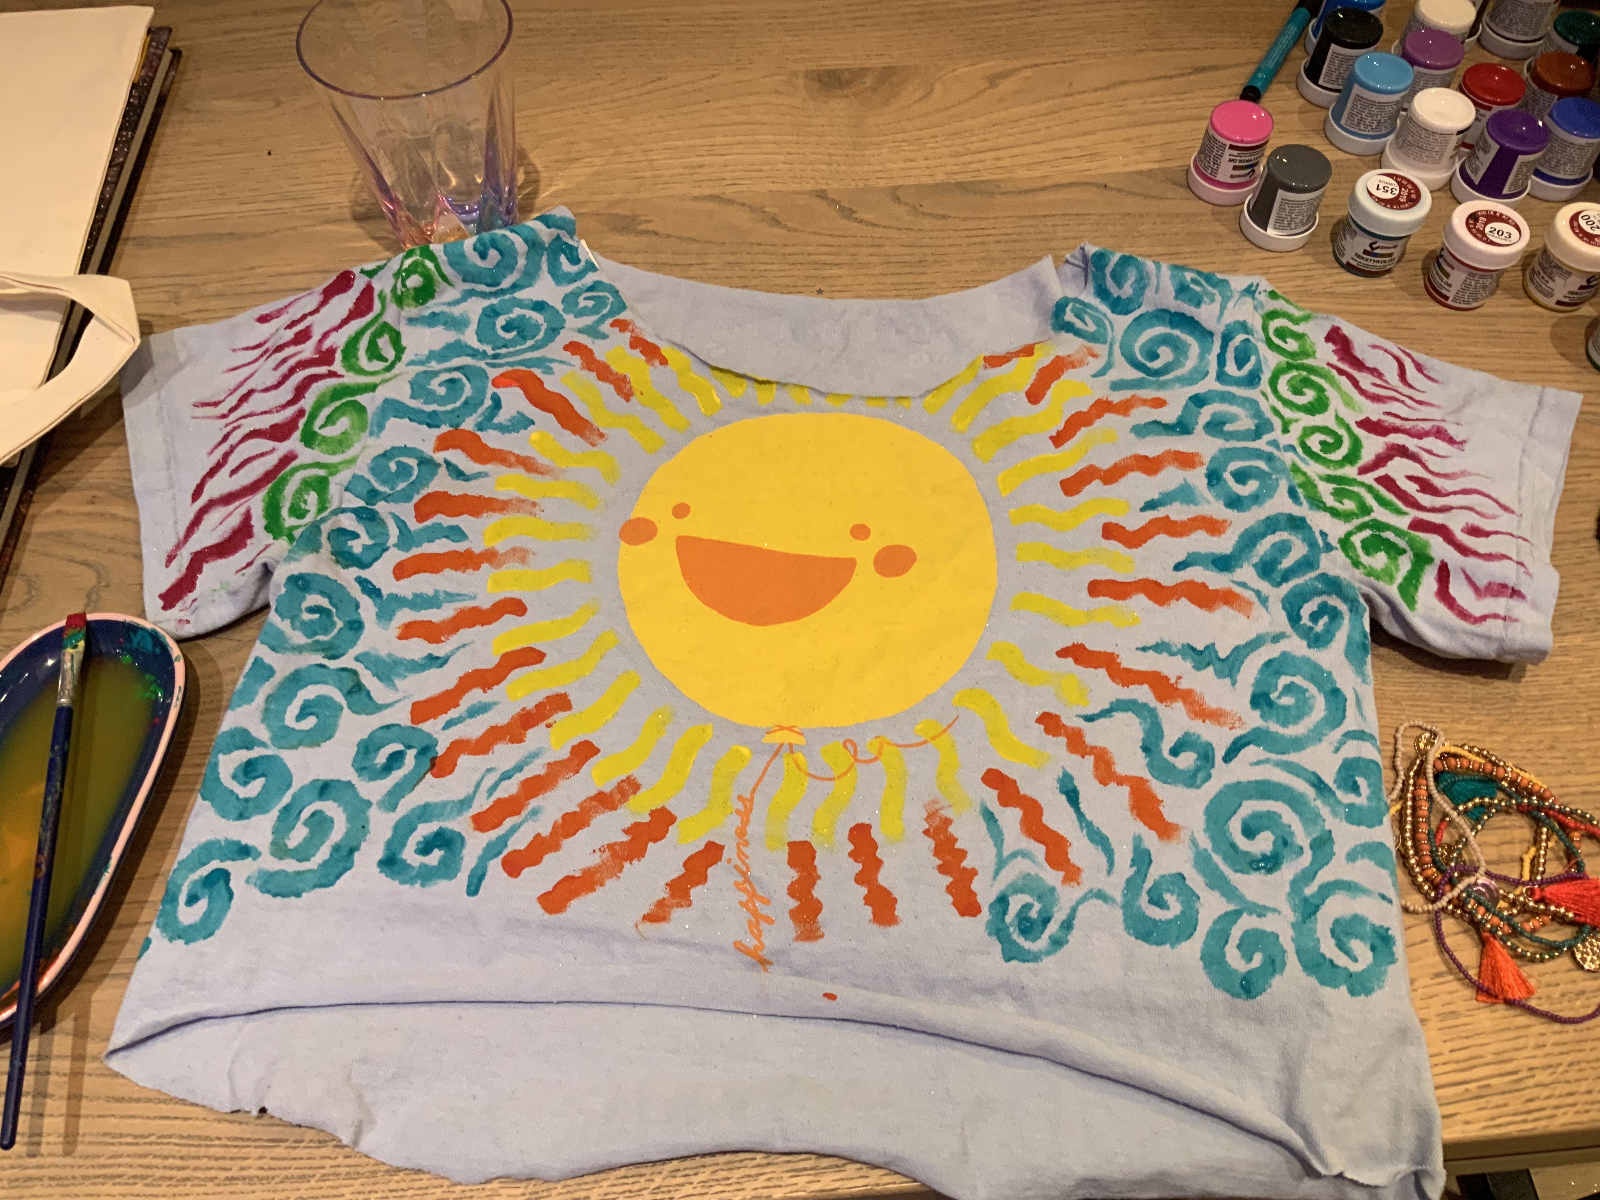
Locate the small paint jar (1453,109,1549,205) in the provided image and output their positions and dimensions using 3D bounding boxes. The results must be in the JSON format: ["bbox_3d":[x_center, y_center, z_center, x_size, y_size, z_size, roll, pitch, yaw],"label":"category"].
[{"bbox_3d":[0.445,-0.278,0.849,0.045,0.047,0.045,0,59,0],"label":"small paint jar"}]

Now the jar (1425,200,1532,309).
[{"bbox_3d":[0.406,-0.206,0.806,0.045,0.047,0.045,2,59,1],"label":"jar"}]

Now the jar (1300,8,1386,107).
[{"bbox_3d":[0.364,-0.364,0.900,0.045,0.047,0.045,5,59,3],"label":"jar"}]

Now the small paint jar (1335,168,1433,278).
[{"bbox_3d":[0.355,-0.229,0.820,0.045,0.047,0.045,0,59,0],"label":"small paint jar"}]

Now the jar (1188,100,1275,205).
[{"bbox_3d":[0.275,-0.285,0.854,0.045,0.047,0.045,0,59,0],"label":"jar"}]

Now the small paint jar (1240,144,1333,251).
[{"bbox_3d":[0.303,-0.250,0.833,0.045,0.047,0.045,0,59,0],"label":"small paint jar"}]

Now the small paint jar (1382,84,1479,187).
[{"bbox_3d":[0.403,-0.295,0.859,0.045,0.047,0.045,0,59,0],"label":"small paint jar"}]

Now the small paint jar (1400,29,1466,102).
[{"bbox_3d":[0.411,-0.345,0.889,0.045,0.047,0.045,1,59,1],"label":"small paint jar"}]

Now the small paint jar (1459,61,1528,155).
[{"bbox_3d":[0.441,-0.315,0.871,0.045,0.047,0.045,0,59,0],"label":"small paint jar"}]

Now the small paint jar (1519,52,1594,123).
[{"bbox_3d":[0.490,-0.325,0.877,0.045,0.047,0.045,0,59,0],"label":"small paint jar"}]

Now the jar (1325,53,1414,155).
[{"bbox_3d":[0.374,-0.325,0.877,0.045,0.047,0.045,0,59,0],"label":"jar"}]

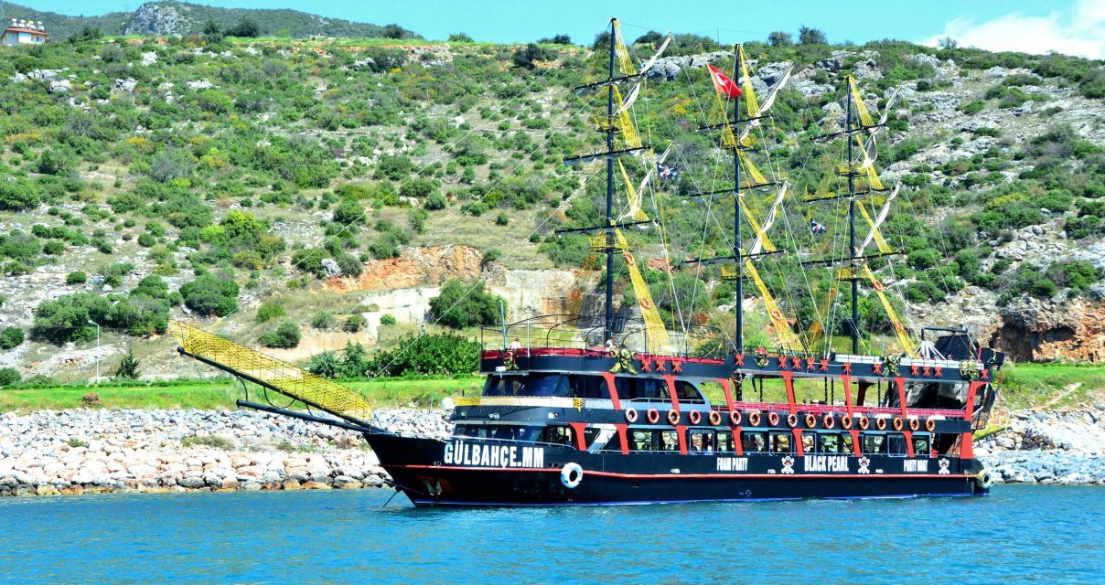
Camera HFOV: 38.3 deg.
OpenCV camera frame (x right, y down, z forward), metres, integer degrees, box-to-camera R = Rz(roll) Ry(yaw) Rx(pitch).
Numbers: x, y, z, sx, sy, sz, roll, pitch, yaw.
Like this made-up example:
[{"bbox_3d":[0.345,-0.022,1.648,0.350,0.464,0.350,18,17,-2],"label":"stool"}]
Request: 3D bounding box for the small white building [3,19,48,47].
[{"bbox_3d":[-150.980,-74.380,456.000,11.500,7.000,10.000,2,-6,-23],"label":"small white building"}]

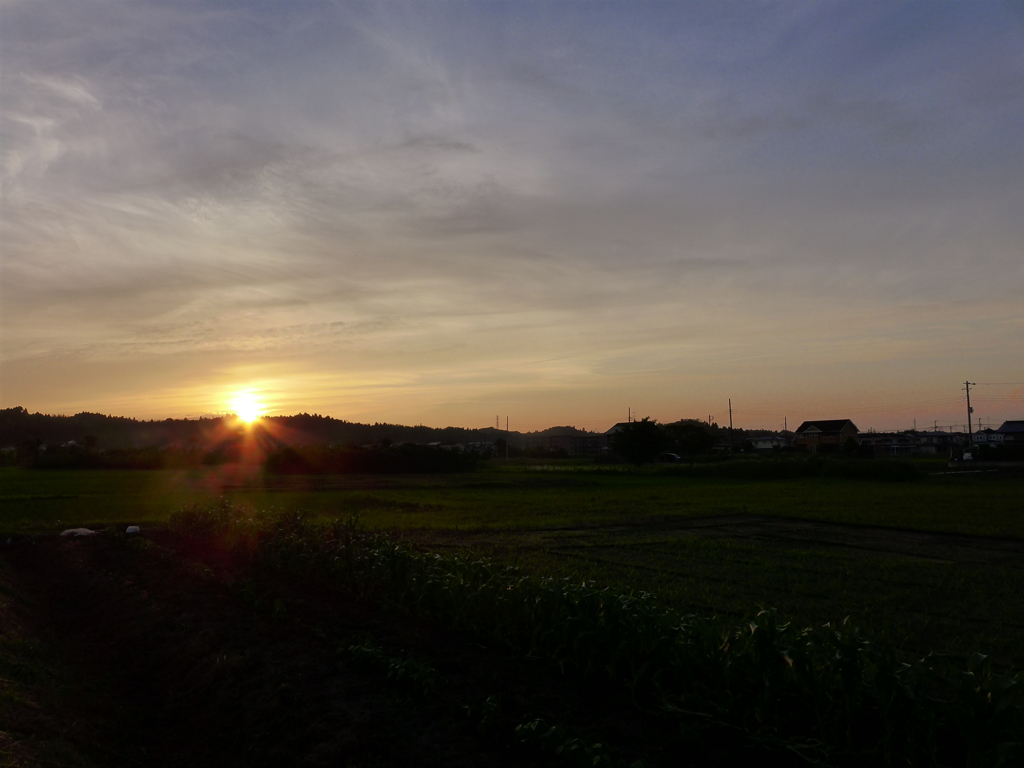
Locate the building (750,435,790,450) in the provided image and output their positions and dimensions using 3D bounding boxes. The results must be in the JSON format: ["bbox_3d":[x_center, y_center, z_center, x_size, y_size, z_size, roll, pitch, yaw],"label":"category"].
[{"bbox_3d":[91.230,21.170,262.000,8.500,5.700,12.000,4,-6,-42],"label":"building"}]

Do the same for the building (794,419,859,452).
[{"bbox_3d":[81.780,13.670,192.000,9.800,9.000,12.500,4,-6,-39],"label":"building"}]

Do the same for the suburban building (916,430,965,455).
[{"bbox_3d":[134.120,18.590,232.000,8.500,7.300,11.500,4,-6,-42],"label":"suburban building"}]

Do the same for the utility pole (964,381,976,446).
[{"bbox_3d":[71.920,5.450,116.000,0.400,12.000,1.600,4,-6,-42],"label":"utility pole"}]

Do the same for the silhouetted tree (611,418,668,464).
[{"bbox_3d":[16.380,7.320,95.000,7.200,6.300,6.800,-1,-5,10],"label":"silhouetted tree"}]

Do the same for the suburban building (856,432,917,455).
[{"bbox_3d":[113.950,18.410,225.000,9.000,6.800,15.000,4,-6,-42],"label":"suburban building"}]

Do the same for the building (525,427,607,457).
[{"bbox_3d":[29.110,32.720,395.000,12.000,9.500,46.000,4,-6,-42],"label":"building"}]

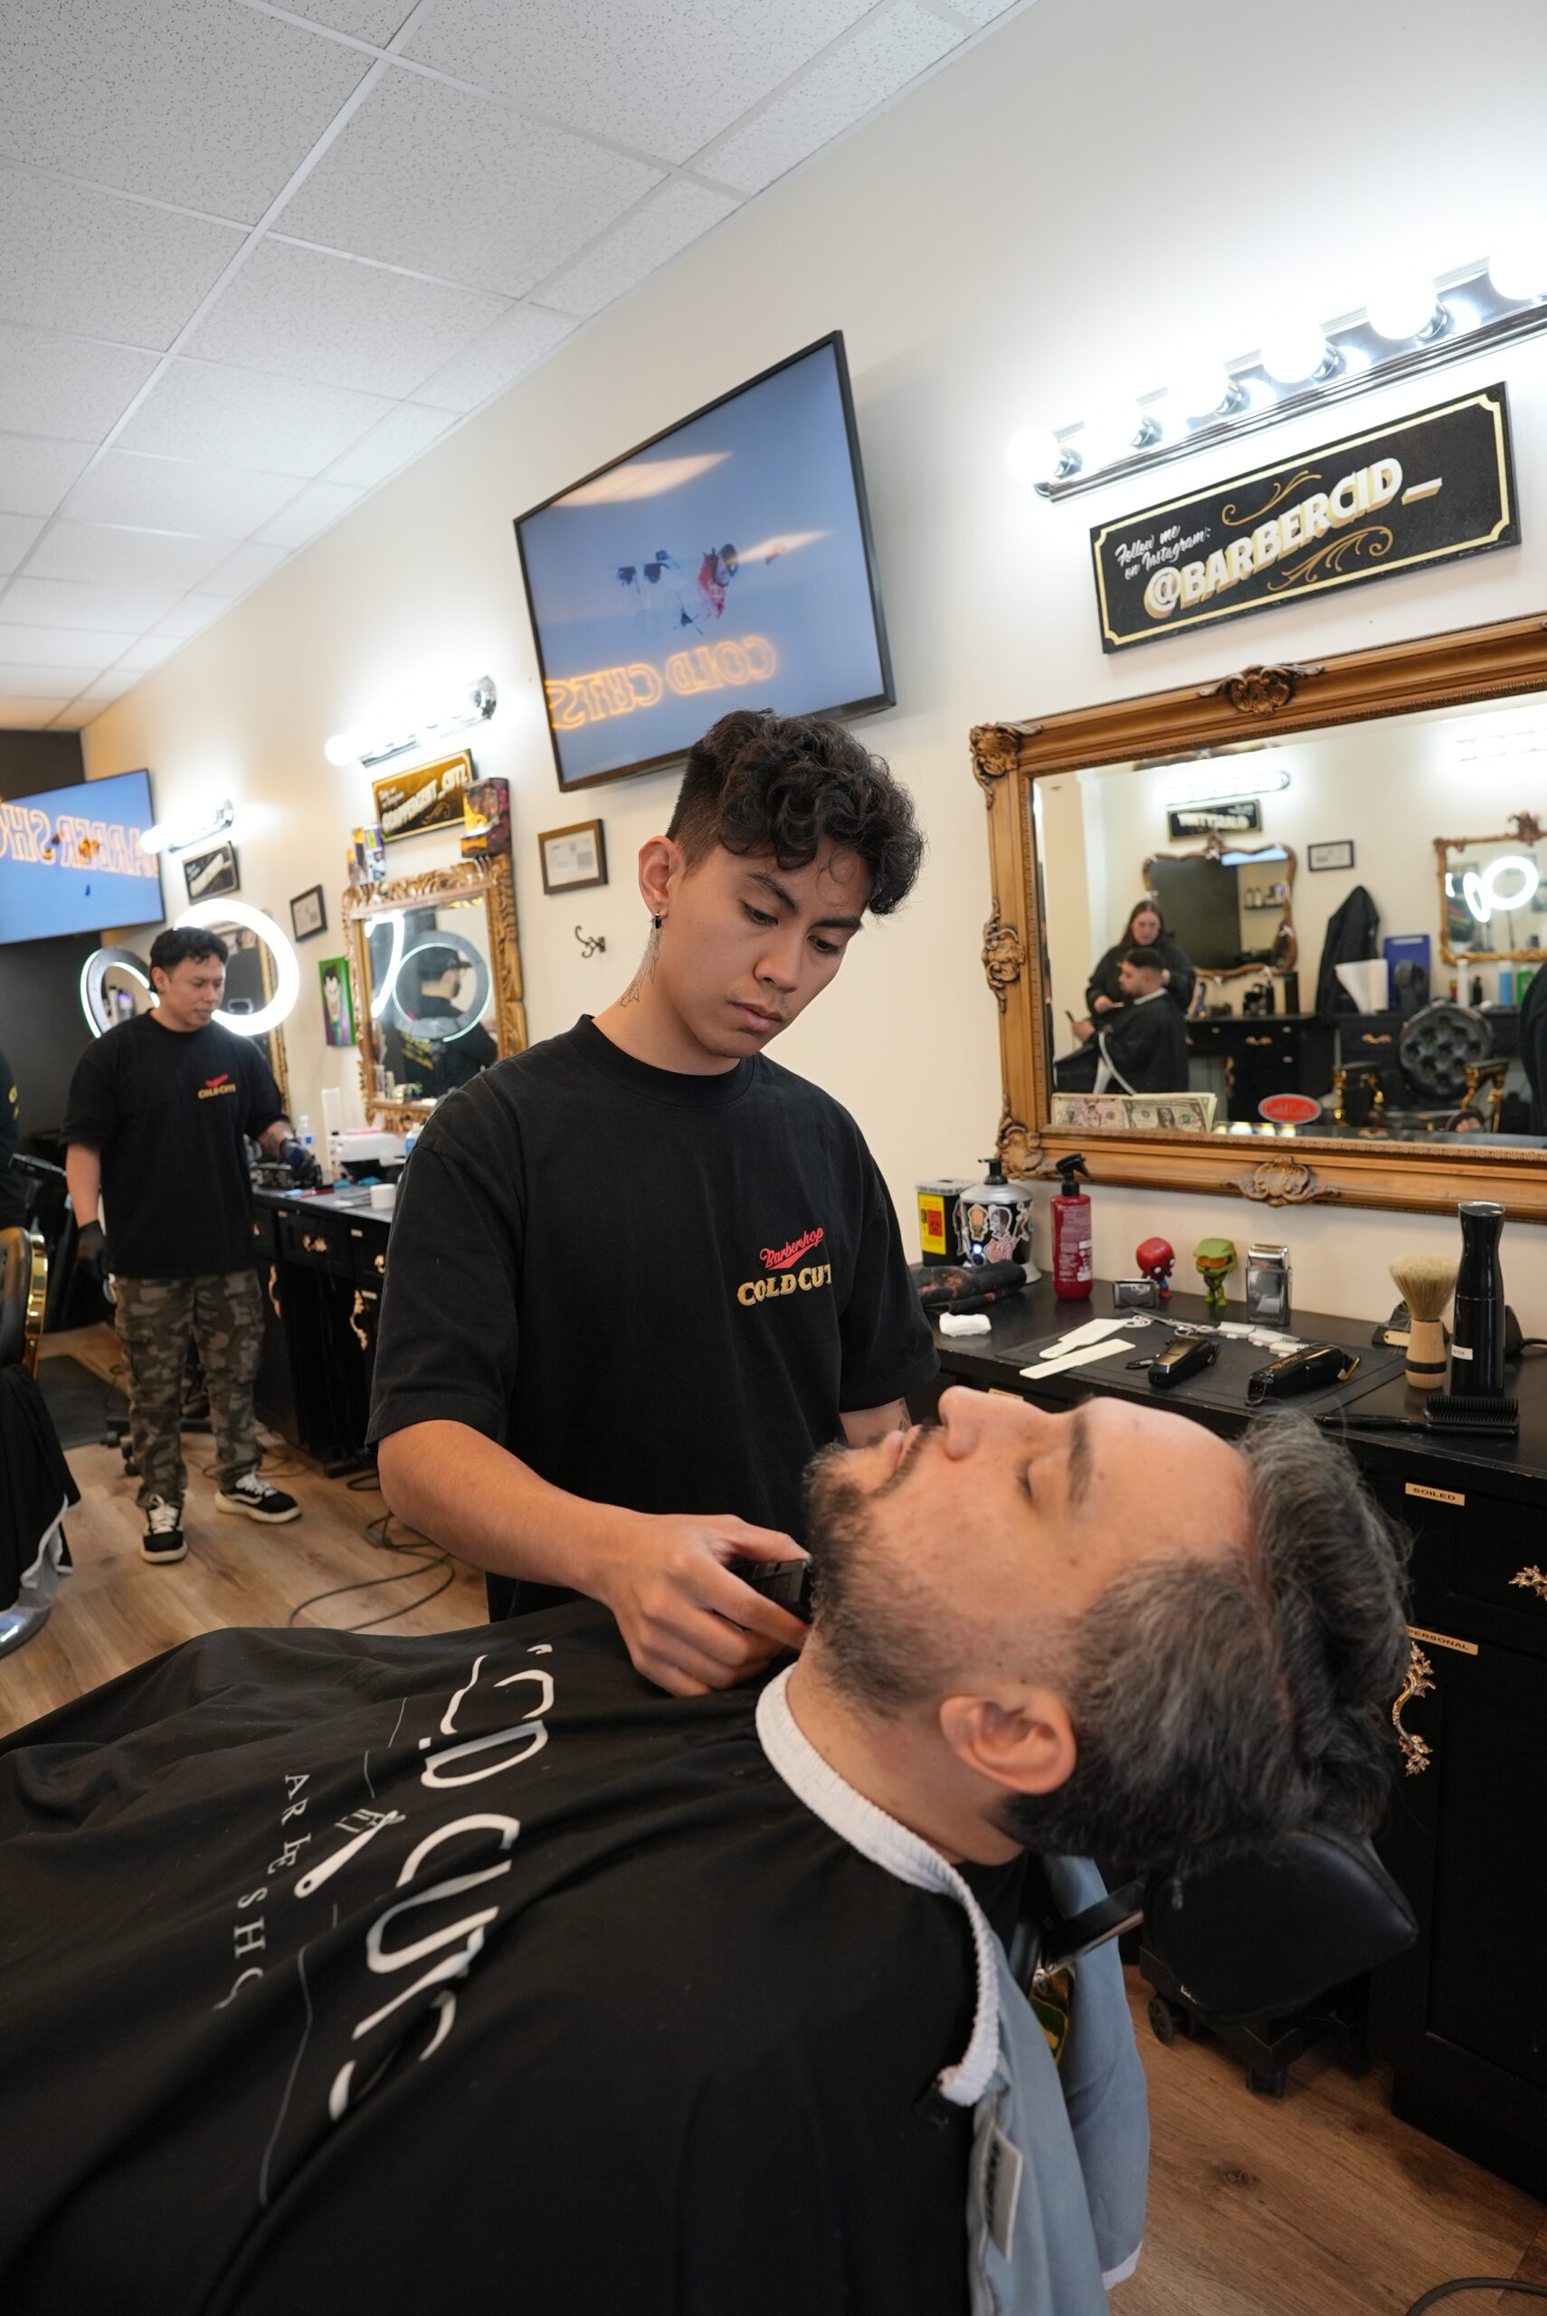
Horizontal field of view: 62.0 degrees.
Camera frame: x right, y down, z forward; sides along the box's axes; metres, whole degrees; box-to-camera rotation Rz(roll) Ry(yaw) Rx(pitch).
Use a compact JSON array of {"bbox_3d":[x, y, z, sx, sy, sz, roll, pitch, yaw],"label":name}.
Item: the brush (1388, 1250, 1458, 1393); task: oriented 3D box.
[{"bbox_3d":[0.854,0.214,1.688,0.090,0.175,0.090,-13,12,-39],"label":"brush"}]

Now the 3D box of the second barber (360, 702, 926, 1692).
[{"bbox_3d":[-0.010,0.505,1.070,0.540,1.740,0.540,-9,10,-28],"label":"second barber"}]

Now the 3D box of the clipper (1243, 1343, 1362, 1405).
[{"bbox_3d":[0.711,0.290,1.726,0.167,0.050,0.050,-8,9,-19],"label":"clipper"}]

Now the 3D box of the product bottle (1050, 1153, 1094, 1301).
[{"bbox_3d":[0.513,0.116,2.231,0.070,0.250,0.063,-7,9,-11],"label":"product bottle"}]

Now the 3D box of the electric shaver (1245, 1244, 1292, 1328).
[{"bbox_3d":[0.792,0.206,2.059,0.062,0.125,0.036,3,12,42],"label":"electric shaver"}]

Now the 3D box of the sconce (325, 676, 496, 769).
[{"bbox_3d":[-1.117,-1.314,3.880,0.165,0.125,0.870,-12,11,-40],"label":"sconce"}]

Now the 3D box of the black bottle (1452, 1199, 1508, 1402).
[{"bbox_3d":[0.932,0.181,1.698,0.071,0.255,0.071,-12,11,-40],"label":"black bottle"}]

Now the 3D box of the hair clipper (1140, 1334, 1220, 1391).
[{"bbox_3d":[0.580,0.289,1.807,0.145,0.042,0.042,-13,12,-41],"label":"hair clipper"}]

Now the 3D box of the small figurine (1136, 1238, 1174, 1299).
[{"bbox_3d":[0.661,0.184,2.189,0.064,0.103,0.060,-9,10,-22],"label":"small figurine"}]

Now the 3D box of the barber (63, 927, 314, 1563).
[{"bbox_3d":[-1.680,0.235,3.800,0.620,1.750,0.480,-12,11,-35],"label":"barber"}]

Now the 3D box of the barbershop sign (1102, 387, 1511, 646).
[{"bbox_3d":[0.730,-0.891,1.848,0.020,0.200,0.620,-13,12,-39],"label":"barbershop sign"}]

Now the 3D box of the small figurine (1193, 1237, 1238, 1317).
[{"bbox_3d":[0.725,0.187,2.117,0.072,0.110,0.065,3,13,42],"label":"small figurine"}]

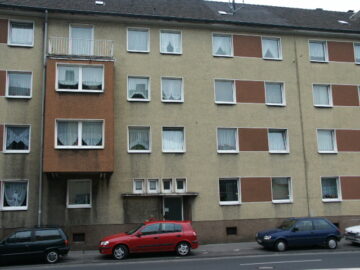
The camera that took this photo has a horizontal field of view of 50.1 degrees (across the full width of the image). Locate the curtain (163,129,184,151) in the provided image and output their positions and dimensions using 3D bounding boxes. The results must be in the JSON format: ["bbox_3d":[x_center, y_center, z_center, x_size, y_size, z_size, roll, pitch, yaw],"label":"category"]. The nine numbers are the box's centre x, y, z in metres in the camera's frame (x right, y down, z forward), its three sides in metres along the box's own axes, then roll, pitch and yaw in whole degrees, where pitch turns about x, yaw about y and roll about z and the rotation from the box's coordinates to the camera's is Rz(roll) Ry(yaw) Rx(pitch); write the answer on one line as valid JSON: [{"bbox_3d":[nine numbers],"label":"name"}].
[{"bbox_3d":[-0.331,0.281,20.230,1.109,1.107,0.100,1,-10,-12],"label":"curtain"}]

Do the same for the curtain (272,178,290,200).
[{"bbox_3d":[5.479,2.918,20.856,1.023,1.170,0.100,1,-10,-12],"label":"curtain"}]

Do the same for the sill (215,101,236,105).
[{"bbox_3d":[2.521,-1.792,21.288,1.245,0.131,0.200,1,-10,-12],"label":"sill"}]

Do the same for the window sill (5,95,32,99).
[{"bbox_3d":[-7.850,-1.857,18.761,1.210,0.090,0.190,1,-10,-12],"label":"window sill"}]

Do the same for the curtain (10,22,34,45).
[{"bbox_3d":[-8.005,-5.165,19.503,1.046,1.201,0.100,1,-10,-12],"label":"curtain"}]

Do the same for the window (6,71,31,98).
[{"bbox_3d":[-8.112,-2.541,19.532,1.213,1.364,0.150,1,-10,-12],"label":"window"}]

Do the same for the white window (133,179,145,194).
[{"bbox_3d":[-2.047,2.546,19.278,0.565,0.810,0.150,1,-10,-12],"label":"white window"}]

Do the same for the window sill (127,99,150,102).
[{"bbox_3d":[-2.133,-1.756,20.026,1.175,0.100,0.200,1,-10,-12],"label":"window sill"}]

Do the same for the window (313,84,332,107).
[{"bbox_3d":[8.259,-2.256,22.277,1.216,1.347,0.180,1,-10,-13],"label":"window"}]

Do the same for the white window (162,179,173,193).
[{"bbox_3d":[-0.622,2.583,19.431,0.564,0.706,0.160,1,-10,-13],"label":"white window"}]

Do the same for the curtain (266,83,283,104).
[{"bbox_3d":[5.377,-2.386,21.909,1.033,1.256,0.100,1,-10,-12],"label":"curtain"}]

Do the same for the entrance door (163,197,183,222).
[{"bbox_3d":[-0.332,4.226,19.606,1.042,2.169,0.100,1,-10,-12],"label":"entrance door"}]

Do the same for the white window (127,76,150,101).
[{"bbox_3d":[-2.125,-2.383,20.074,1.200,1.353,0.160,1,-10,-12],"label":"white window"}]

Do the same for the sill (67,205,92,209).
[{"bbox_3d":[-4.977,3.613,19.083,1.220,0.090,0.180,1,-10,-12],"label":"sill"}]

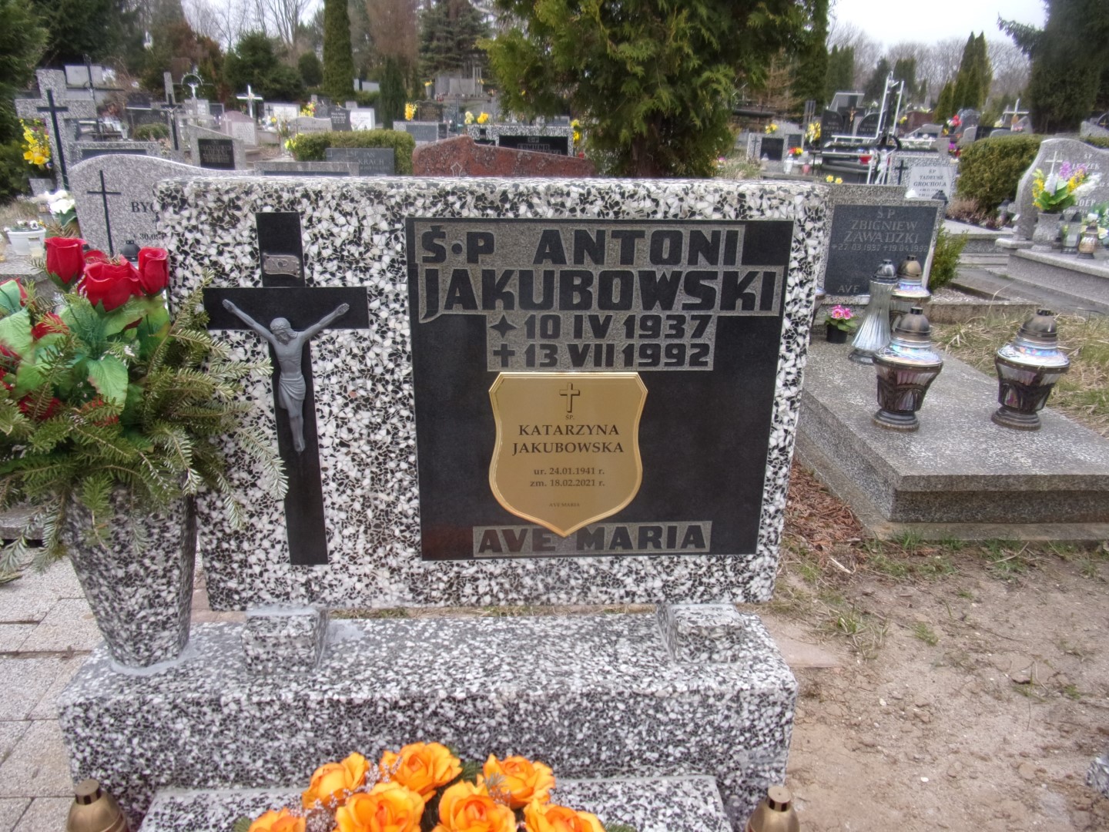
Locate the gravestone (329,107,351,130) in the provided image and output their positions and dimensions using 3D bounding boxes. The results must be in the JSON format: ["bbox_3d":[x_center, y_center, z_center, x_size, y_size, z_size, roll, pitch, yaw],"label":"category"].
[{"bbox_3d":[-4.768,-6.494,17.125,0.470,0.750,0.100,0,20,-3],"label":"gravestone"}]

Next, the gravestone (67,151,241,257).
[{"bbox_3d":[-1.670,-0.862,3.299,0.755,0.506,0.090,0,20,-3],"label":"gravestone"}]

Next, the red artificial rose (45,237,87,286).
[{"bbox_3d":[-0.547,-0.172,0.860,0.044,0.054,0.044,0,20,-3],"label":"red artificial rose"}]

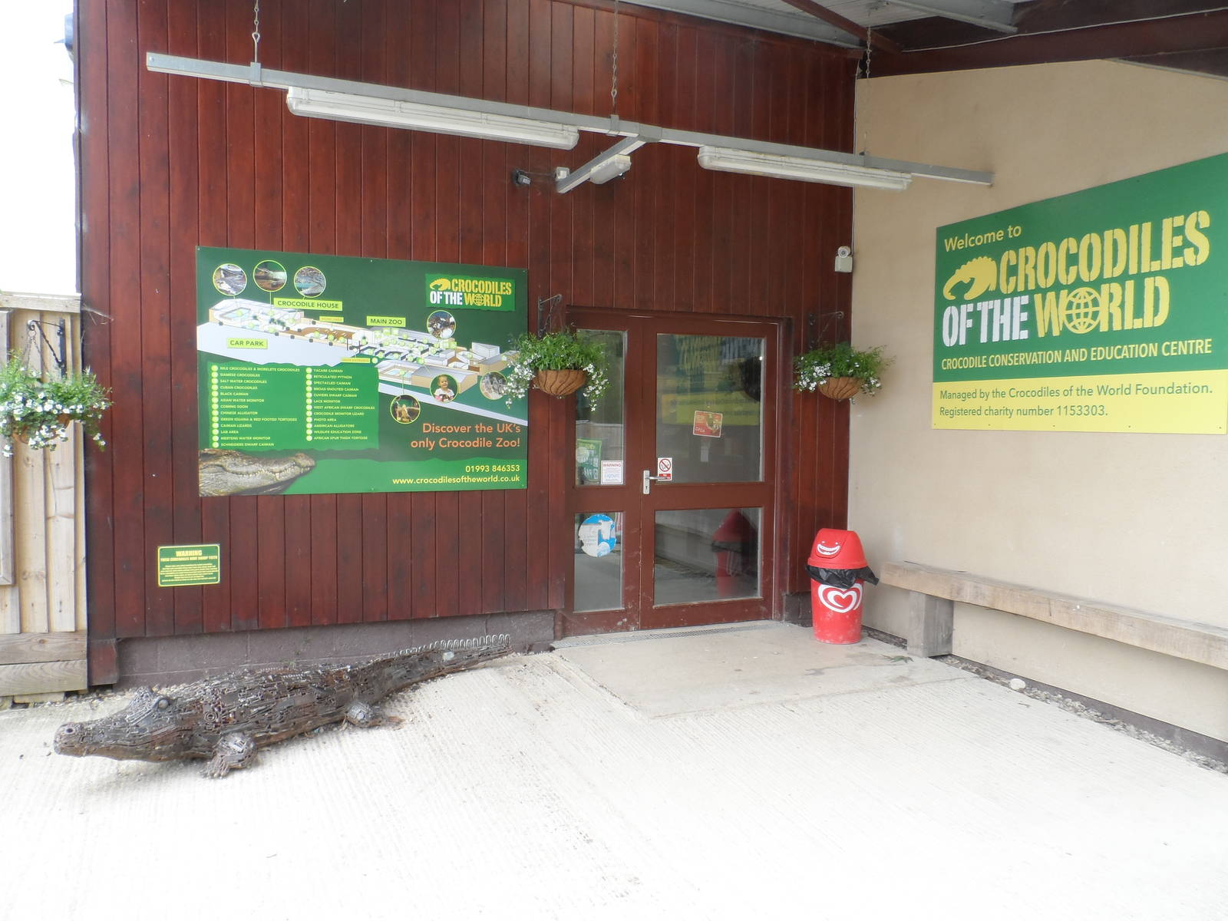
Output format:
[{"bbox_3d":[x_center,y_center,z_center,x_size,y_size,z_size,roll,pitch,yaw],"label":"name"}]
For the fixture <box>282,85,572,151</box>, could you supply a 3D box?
[{"bbox_3d":[-0.766,-1.513,3.785,1.270,0.100,0.110,0,3,-20],"label":"fixture"}]

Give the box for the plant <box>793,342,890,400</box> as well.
[{"bbox_3d":[1.470,-0.572,5.517,0.570,0.380,0.530,0,3,-20],"label":"plant"}]

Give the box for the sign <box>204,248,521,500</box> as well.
[{"bbox_3d":[-1.368,-0.479,4.843,1.803,1.331,0.020,0,3,-20],"label":"sign"}]

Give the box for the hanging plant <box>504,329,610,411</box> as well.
[{"bbox_3d":[-0.327,-0.521,4.840,0.580,0.450,0.540,1,3,0],"label":"hanging plant"}]

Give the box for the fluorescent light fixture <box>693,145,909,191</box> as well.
[{"bbox_3d":[1.021,-1.520,4.418,1.270,0.100,0.110,0,3,-20],"label":"fluorescent light fixture"}]

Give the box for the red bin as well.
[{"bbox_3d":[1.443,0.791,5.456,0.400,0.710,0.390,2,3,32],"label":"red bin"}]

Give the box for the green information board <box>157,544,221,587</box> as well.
[{"bbox_3d":[-2.282,0.566,4.577,0.298,0.214,0.010,0,3,-20],"label":"green information board"}]

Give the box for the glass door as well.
[{"bbox_3d":[0.402,0.084,5.606,1.519,2.077,0.070,0,3,-20],"label":"glass door"}]

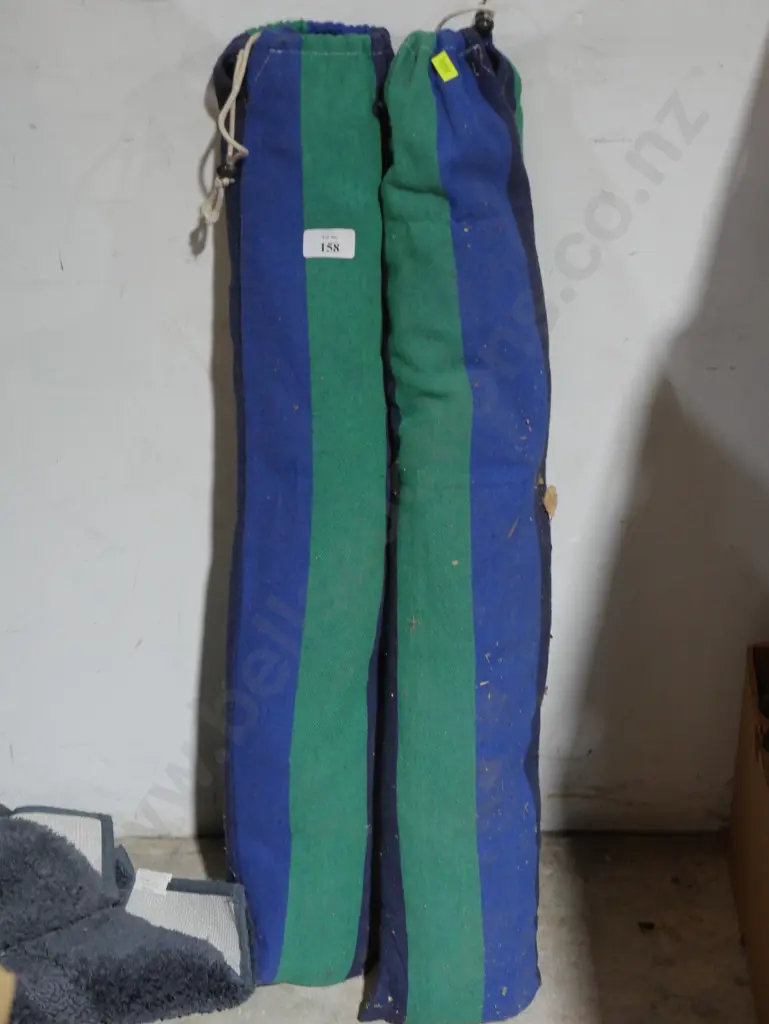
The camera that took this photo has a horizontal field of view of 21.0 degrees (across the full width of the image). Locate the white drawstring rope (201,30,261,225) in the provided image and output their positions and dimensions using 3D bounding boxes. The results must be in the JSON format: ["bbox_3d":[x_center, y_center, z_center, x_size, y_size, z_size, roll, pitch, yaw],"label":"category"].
[{"bbox_3d":[-0.120,-0.301,1.620,0.047,0.167,0.038,0,32,0],"label":"white drawstring rope"}]

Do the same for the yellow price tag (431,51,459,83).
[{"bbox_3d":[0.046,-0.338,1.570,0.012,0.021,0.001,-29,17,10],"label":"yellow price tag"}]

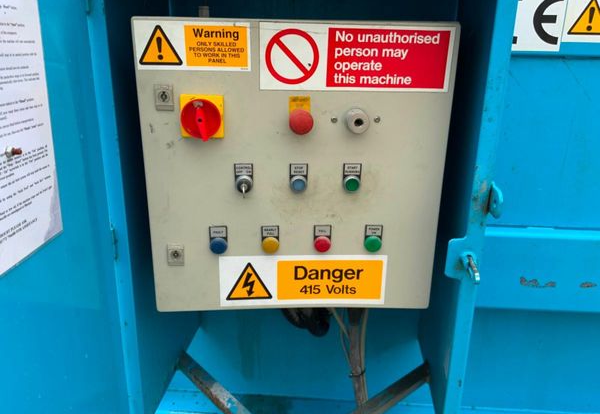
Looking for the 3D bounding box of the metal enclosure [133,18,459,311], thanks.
[{"bbox_3d":[-0.011,-0.082,0.947,0.500,0.502,0.215,0,19,-3],"label":"metal enclosure"}]

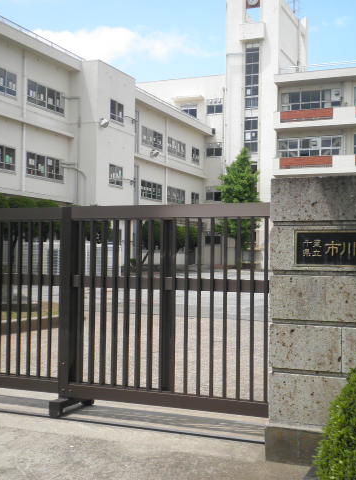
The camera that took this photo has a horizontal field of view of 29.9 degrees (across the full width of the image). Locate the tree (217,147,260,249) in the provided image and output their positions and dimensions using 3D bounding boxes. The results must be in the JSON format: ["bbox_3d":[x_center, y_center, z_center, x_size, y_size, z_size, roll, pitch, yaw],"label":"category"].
[{"bbox_3d":[4.270,-2.330,47.000,3.050,8.500,3.050,1,-2,0],"label":"tree"}]

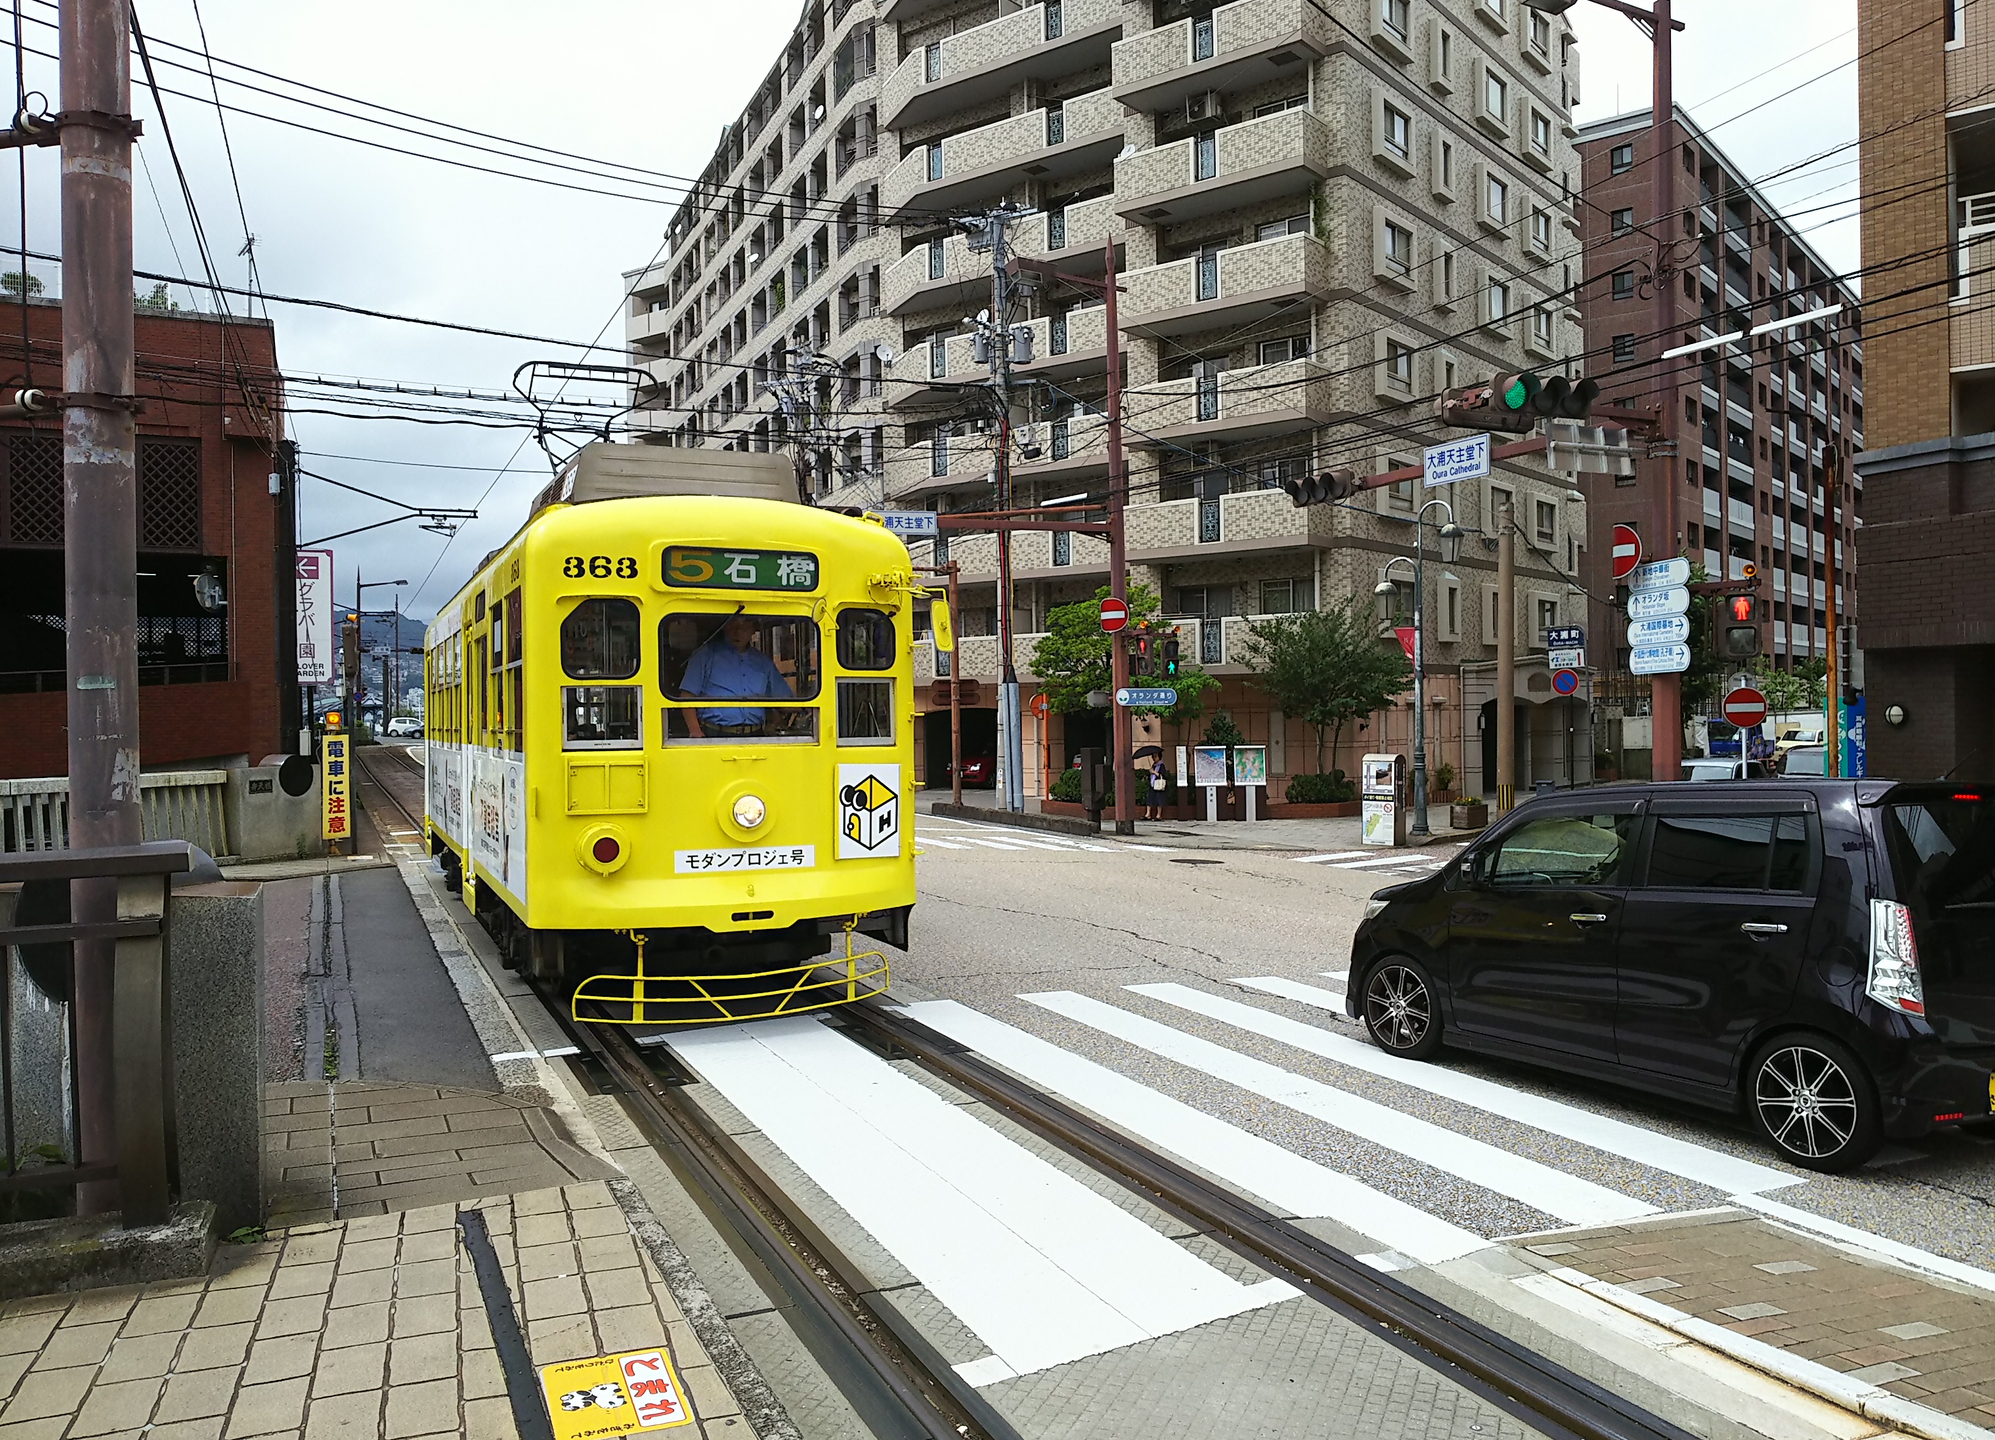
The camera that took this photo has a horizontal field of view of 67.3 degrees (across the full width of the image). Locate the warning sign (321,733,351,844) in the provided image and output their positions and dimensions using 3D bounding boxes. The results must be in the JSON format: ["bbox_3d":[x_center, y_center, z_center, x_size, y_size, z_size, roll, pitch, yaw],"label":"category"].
[{"bbox_3d":[-8.516,0.873,19.300,0.360,1.360,0.140,-1,0,-30],"label":"warning sign"}]

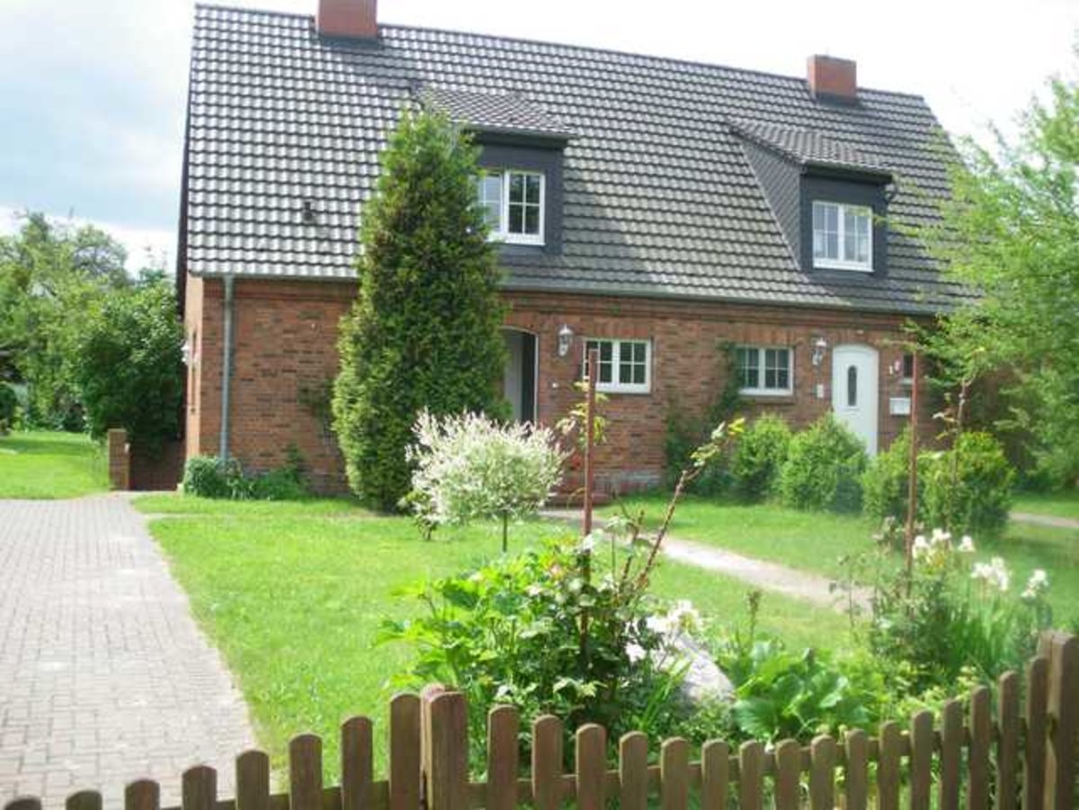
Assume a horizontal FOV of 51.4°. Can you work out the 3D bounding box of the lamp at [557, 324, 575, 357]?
[{"bbox_3d":[0.466,-1.129,19.708,0.220,0.553,0.270,1,-1,-18],"label":"lamp"}]

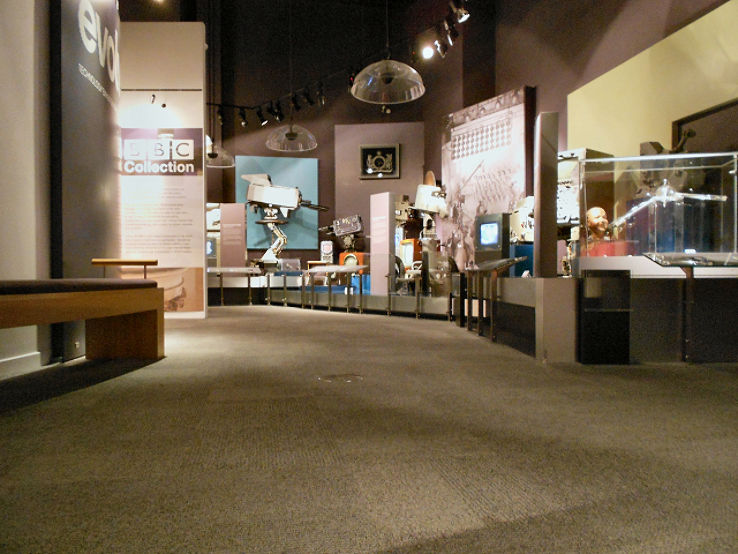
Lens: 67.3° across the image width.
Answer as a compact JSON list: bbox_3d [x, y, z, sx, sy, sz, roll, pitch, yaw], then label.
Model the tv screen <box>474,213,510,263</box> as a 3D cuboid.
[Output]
[{"bbox_3d":[1.210,-0.370,5.390,0.140,0.470,0.370,0,0,-34],"label":"tv screen"}]

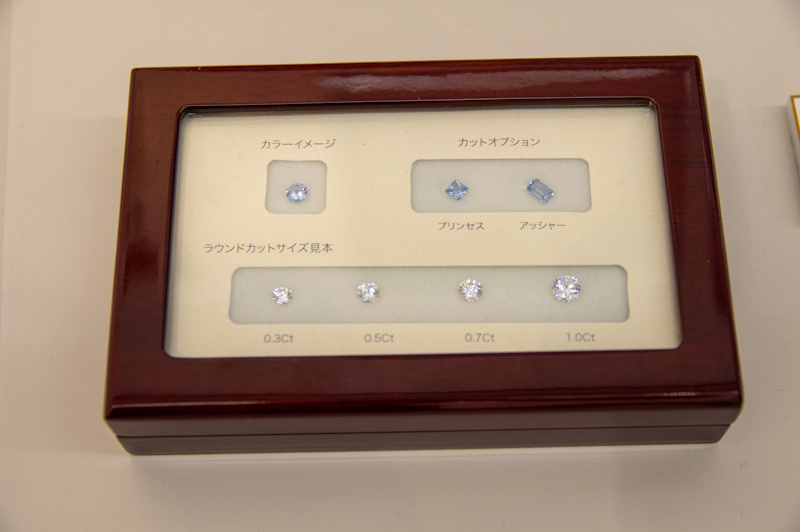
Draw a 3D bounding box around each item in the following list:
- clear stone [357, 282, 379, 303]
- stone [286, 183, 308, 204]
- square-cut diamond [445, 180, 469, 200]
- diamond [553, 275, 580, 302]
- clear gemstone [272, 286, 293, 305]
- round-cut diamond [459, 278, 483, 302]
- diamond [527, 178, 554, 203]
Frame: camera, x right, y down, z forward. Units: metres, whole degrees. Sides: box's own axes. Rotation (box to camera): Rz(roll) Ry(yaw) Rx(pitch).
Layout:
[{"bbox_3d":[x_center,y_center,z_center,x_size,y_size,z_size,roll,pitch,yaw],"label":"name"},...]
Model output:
[{"bbox_3d":[-0.007,0.006,0.333,0.005,0.003,0.005,-1,64,1],"label":"clear stone"},{"bbox_3d":[-0.025,-0.017,0.345,0.005,0.003,0.005,-1,64,1],"label":"stone"},{"bbox_3d":[0.014,-0.018,0.344,0.004,0.003,0.004,38,70,18],"label":"square-cut diamond"},{"bbox_3d":[0.039,0.006,0.332,0.006,0.004,0.006,-1,64,1],"label":"diamond"},{"bbox_3d":[-0.028,0.007,0.333,0.004,0.003,0.004,-1,64,1],"label":"clear gemstone"},{"bbox_3d":[0.017,0.006,0.333,0.006,0.003,0.006,-1,64,1],"label":"round-cut diamond"},{"bbox_3d":[0.034,-0.018,0.344,0.004,0.003,0.006,-42,70,-17],"label":"diamond"}]

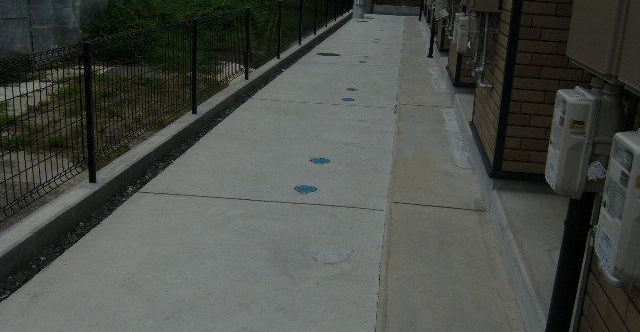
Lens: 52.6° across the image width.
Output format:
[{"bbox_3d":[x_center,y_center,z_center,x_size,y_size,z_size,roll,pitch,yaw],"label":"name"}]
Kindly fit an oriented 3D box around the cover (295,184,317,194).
[{"bbox_3d":[-0.099,0.169,4.470,0.158,0.020,0.158,4,17,7],"label":"cover"}]

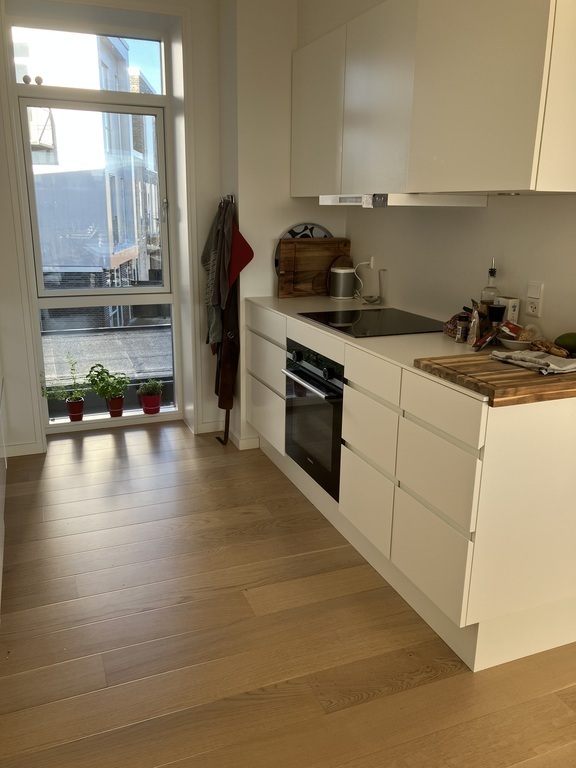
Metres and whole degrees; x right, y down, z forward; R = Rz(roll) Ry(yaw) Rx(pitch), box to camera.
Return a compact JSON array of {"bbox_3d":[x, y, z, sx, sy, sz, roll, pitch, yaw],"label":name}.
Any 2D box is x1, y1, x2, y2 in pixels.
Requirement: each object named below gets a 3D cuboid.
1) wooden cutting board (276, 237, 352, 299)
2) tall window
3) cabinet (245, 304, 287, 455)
[{"bbox_3d":[0.152,-0.662,3.537,0.430,0.325,0.030,-6,13,-22],"label":"wooden cutting board"},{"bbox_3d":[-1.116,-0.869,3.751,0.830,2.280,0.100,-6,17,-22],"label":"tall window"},{"bbox_3d":[0.142,-0.076,3.389,0.570,0.705,0.590,-6,17,-22],"label":"cabinet"}]

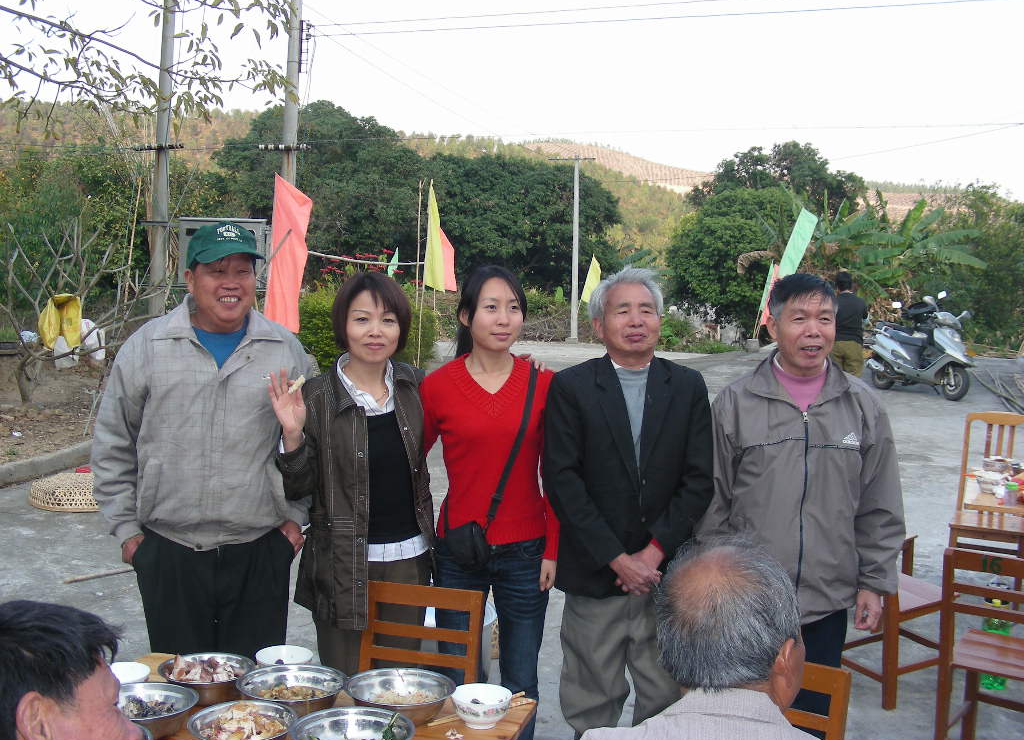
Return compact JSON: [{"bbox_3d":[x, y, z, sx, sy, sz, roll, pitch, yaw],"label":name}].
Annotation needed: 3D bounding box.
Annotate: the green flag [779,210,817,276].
[{"bbox_3d":[6.604,-2.903,26.000,0.450,1.850,0.120,20,0,0],"label":"green flag"}]

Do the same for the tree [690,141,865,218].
[{"bbox_3d":[10.629,-5.464,45.000,6.800,7.500,6.300,2,5,0],"label":"tree"}]

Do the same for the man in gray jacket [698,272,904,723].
[{"bbox_3d":[0.750,0.550,2.973,0.540,1.599,0.320,2,5,12],"label":"man in gray jacket"}]

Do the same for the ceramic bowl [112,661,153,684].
[{"bbox_3d":[-0.792,0.642,2.292,0.114,0.058,0.114,0,5,0],"label":"ceramic bowl"}]

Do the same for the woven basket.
[{"bbox_3d":[-2.908,0.812,7.676,0.780,0.160,0.780,1,5,0],"label":"woven basket"}]

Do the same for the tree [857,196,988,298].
[{"bbox_3d":[7.249,-1.685,20.426,2.600,3.000,2.400,1,5,0],"label":"tree"}]

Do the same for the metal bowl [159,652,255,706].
[{"bbox_3d":[-0.627,0.646,2.314,0.195,0.067,0.195,2,5,0],"label":"metal bowl"}]

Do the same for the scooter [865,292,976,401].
[{"bbox_3d":[5.063,-0.268,14.000,0.690,1.170,1.850,0,5,-19],"label":"scooter"}]

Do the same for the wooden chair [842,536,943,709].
[{"bbox_3d":[1.492,0.838,4.394,0.440,0.780,0.380,-2,6,-29],"label":"wooden chair"}]

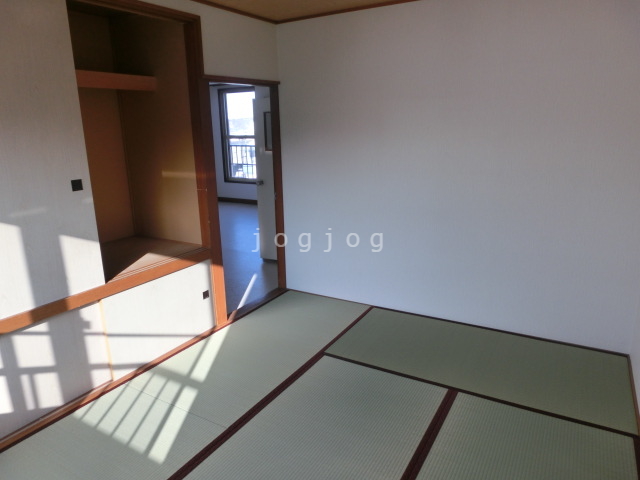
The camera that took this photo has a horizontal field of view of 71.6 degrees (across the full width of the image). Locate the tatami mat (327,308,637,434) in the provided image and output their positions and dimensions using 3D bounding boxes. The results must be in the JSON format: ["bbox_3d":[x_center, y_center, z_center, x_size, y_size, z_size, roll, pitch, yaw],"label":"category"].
[{"bbox_3d":[1.022,0.798,2.989,1.790,0.050,0.930,7,17,30],"label":"tatami mat"}]

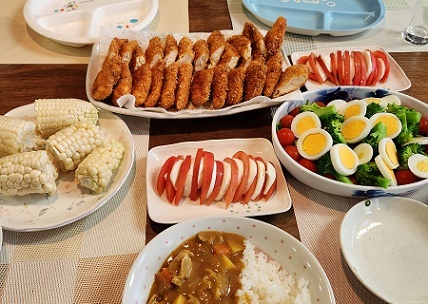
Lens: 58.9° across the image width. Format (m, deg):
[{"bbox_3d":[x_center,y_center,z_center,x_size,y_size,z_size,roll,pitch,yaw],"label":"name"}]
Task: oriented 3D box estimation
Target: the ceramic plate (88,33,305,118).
[{"bbox_3d":[-0.033,-0.116,0.581,0.306,0.031,0.192,-3,51,-5],"label":"ceramic plate"}]

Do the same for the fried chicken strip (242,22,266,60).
[{"bbox_3d":[0.067,-0.170,0.603,0.029,0.025,0.082,-19,75,-17],"label":"fried chicken strip"}]

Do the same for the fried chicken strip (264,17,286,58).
[{"bbox_3d":[0.106,-0.197,0.654,0.027,0.026,0.080,24,80,14],"label":"fried chicken strip"}]

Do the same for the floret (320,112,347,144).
[{"bbox_3d":[0.171,-0.035,0.541,0.036,0.036,0.042,-3,53,-6],"label":"floret"}]

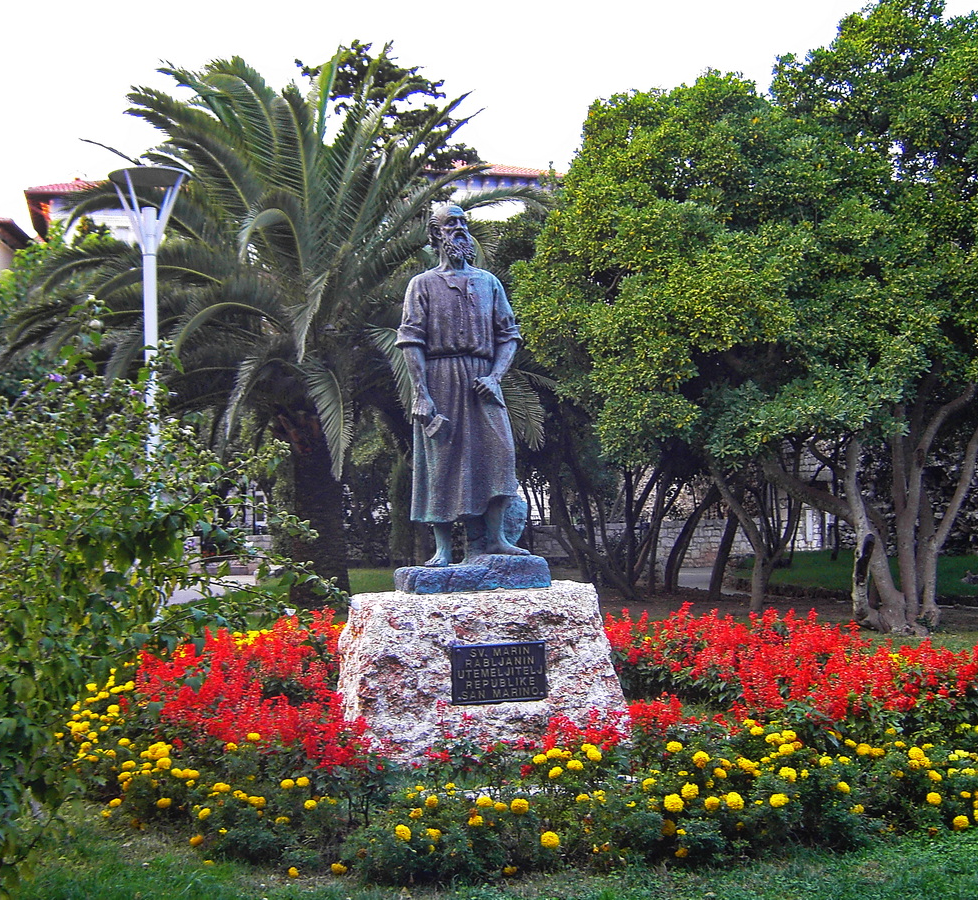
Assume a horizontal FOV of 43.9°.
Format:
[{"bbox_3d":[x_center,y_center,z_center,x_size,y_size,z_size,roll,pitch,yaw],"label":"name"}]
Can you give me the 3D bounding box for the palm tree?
[{"bbox_3d":[-2.410,-1.360,13.700,6.100,6.250,6.000,-1,-1,0],"label":"palm tree"}]

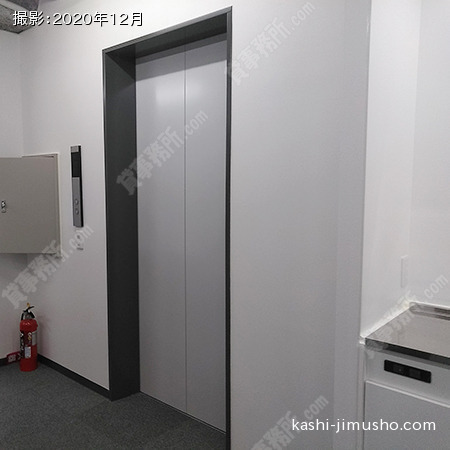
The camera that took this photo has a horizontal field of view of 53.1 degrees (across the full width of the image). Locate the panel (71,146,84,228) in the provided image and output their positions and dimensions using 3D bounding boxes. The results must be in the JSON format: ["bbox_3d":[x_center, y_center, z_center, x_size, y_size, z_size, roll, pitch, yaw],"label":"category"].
[{"bbox_3d":[-0.935,-0.241,2.858,0.088,0.506,0.020,4,7,41],"label":"panel"}]

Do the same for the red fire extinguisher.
[{"bbox_3d":[-1.413,0.798,3.251,0.137,0.482,0.145,-2,5,-24],"label":"red fire extinguisher"}]

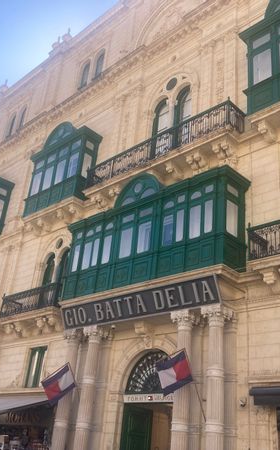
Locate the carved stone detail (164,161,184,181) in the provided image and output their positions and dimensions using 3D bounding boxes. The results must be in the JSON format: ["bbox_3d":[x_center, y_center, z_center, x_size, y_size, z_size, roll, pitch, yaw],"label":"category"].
[{"bbox_3d":[1.319,-2.049,18.166,0.304,0.468,0.667,-19,-36,40],"label":"carved stone detail"}]

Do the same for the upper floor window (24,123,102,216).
[{"bbox_3d":[-3.866,-2.643,23.589,4.450,4.715,1.069,-19,-36,40],"label":"upper floor window"}]

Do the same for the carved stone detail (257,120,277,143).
[{"bbox_3d":[4.081,-2.884,15.413,0.316,0.538,0.796,-19,-36,40],"label":"carved stone detail"}]

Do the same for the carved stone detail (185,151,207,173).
[{"bbox_3d":[2.031,-2.183,17.218,0.667,0.538,0.702,-19,-36,40],"label":"carved stone detail"}]

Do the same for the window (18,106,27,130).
[{"bbox_3d":[-7.248,-6.639,30.406,0.655,1.783,0.253,-19,-34,41],"label":"window"}]

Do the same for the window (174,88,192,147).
[{"bbox_3d":[1.751,-4.095,19.006,0.851,3.163,0.287,-19,-34,41],"label":"window"}]

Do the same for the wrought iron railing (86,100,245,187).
[{"bbox_3d":[0.700,-2.690,18.965,7.359,1.088,1.018,-19,-36,40],"label":"wrought iron railing"}]

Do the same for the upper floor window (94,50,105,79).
[{"bbox_3d":[-2.158,-8.907,26.846,0.562,2.164,0.234,-19,-36,40],"label":"upper floor window"}]

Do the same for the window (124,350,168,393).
[{"bbox_3d":[0.365,4.706,15.601,2.081,1.322,0.345,-19,-36,40],"label":"window"}]

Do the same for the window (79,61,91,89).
[{"bbox_3d":[-3.122,-8.549,27.687,0.620,2.106,0.234,-19,-36,40],"label":"window"}]

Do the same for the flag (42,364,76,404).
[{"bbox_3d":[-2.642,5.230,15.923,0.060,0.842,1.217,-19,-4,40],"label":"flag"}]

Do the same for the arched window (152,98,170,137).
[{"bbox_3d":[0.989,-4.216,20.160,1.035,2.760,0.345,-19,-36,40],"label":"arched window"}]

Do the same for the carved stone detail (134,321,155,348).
[{"bbox_3d":[0.122,3.570,15.749,0.426,0.805,0.575,-19,-34,41],"label":"carved stone detail"}]

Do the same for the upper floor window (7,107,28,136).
[{"bbox_3d":[-7.721,-6.476,30.838,1.932,1.898,0.253,-19,-34,41],"label":"upper floor window"}]

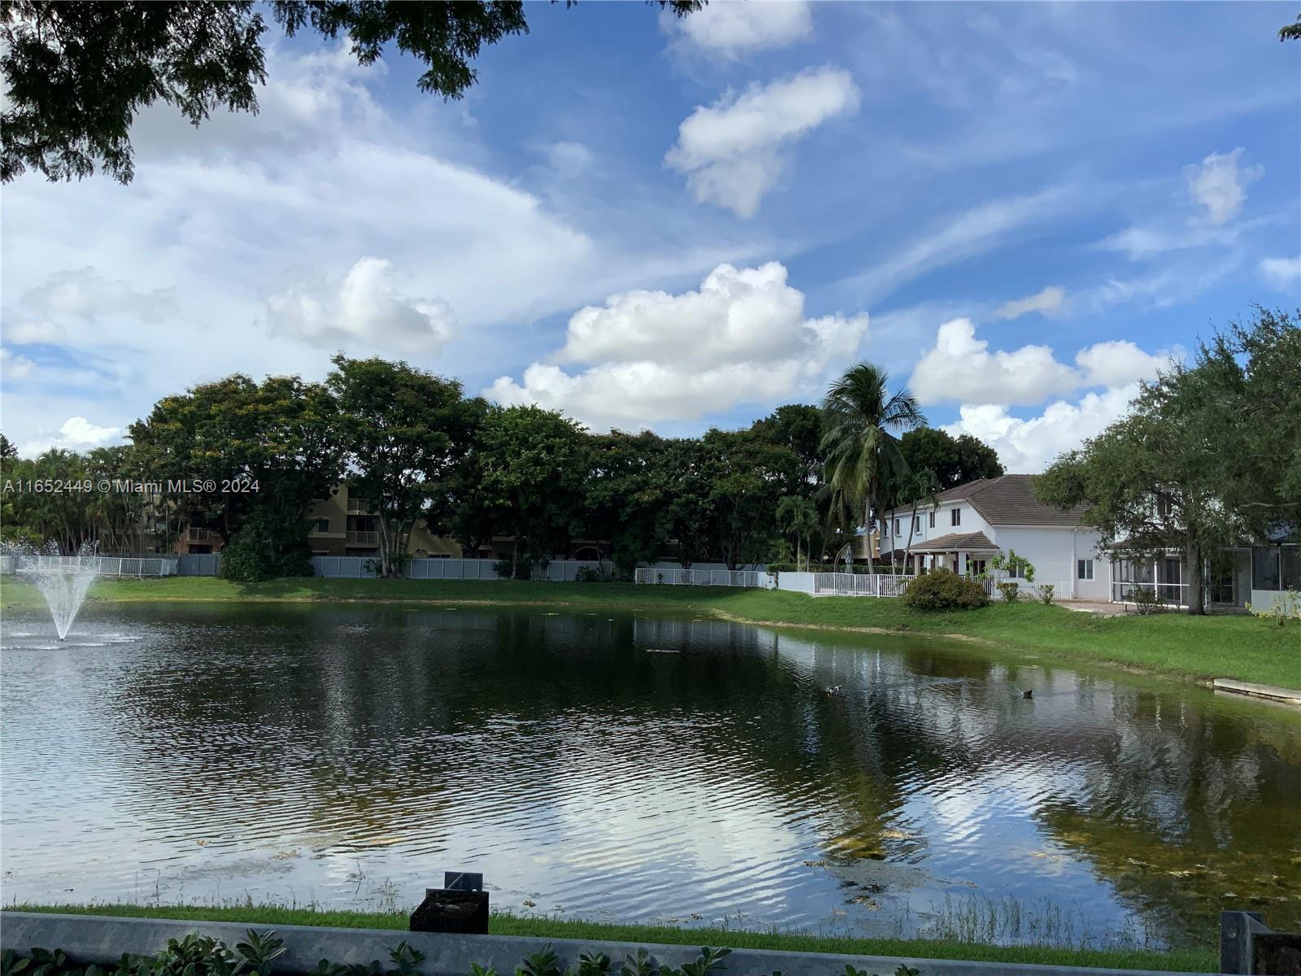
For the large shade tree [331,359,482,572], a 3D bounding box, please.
[{"bbox_3d":[-20.186,-1.784,90.000,12.930,18.510,12.300,1,-4,0],"label":"large shade tree"}]

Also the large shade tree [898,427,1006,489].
[{"bbox_3d":[27.006,1.691,98.000,10.050,14.260,10.000,1,-4,0],"label":"large shade tree"}]

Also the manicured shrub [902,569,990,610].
[{"bbox_3d":[14.765,5.083,54.500,4.370,2.080,3.800,1,-4,0],"label":"manicured shrub"}]

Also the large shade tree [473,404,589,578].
[{"bbox_3d":[-9.917,0.316,90.500,9.620,14.560,9.500,1,-4,0],"label":"large shade tree"}]

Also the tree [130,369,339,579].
[{"bbox_3d":[-33.442,-0.923,88.000,17.400,16.620,14.500,1,-4,0],"label":"tree"}]

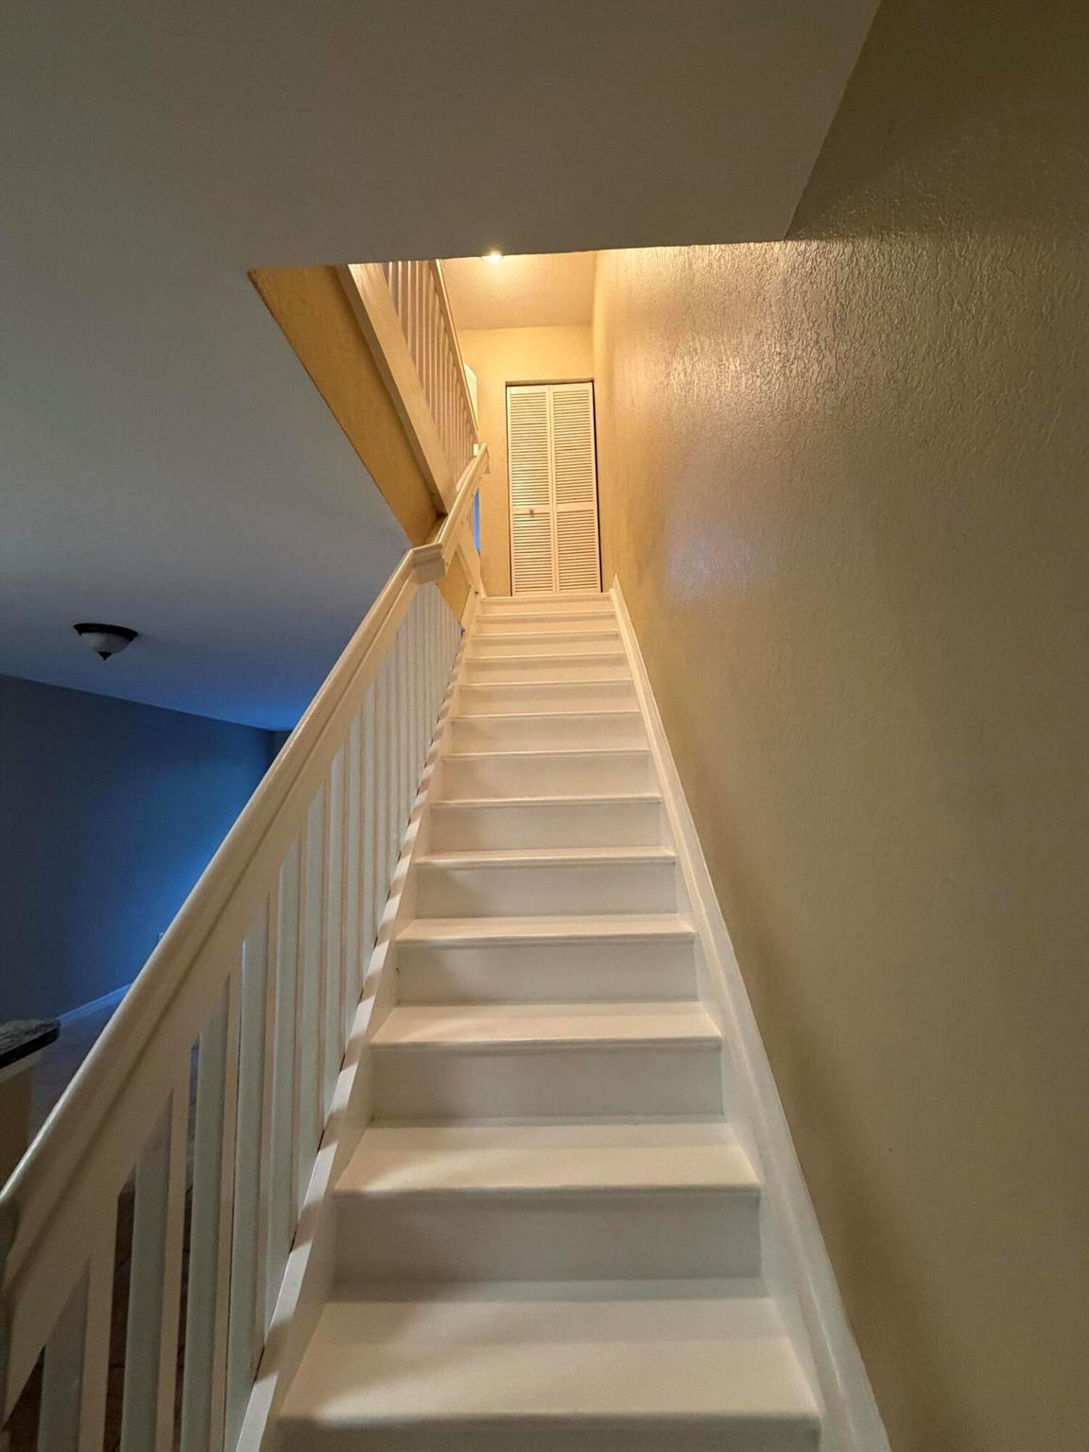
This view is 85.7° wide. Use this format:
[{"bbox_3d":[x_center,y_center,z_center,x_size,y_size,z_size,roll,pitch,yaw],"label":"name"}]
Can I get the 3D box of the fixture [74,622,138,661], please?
[{"bbox_3d":[-2.473,-0.452,3.314,0.292,0.174,0.292,-2,-6,1],"label":"fixture"}]

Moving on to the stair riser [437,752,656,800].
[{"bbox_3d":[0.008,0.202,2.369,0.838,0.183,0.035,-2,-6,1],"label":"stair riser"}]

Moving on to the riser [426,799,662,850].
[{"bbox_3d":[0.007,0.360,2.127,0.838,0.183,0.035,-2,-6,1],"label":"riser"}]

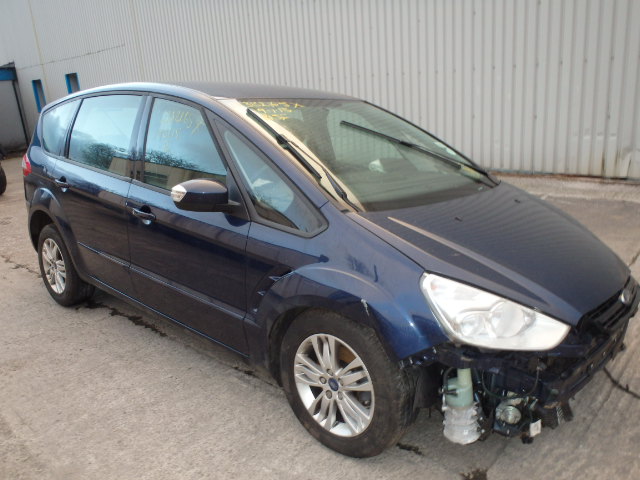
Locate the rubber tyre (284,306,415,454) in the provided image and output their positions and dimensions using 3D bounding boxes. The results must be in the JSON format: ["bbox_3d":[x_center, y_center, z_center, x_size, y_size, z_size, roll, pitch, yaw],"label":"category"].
[{"bbox_3d":[0.123,0.595,2.267,0.656,0.656,0.225,11,17,41],"label":"rubber tyre"}]

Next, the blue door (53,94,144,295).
[{"bbox_3d":[-1.485,-0.324,3.524,1.080,1.260,0.260,11,15,41],"label":"blue door"}]

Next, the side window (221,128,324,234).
[{"bbox_3d":[-0.256,-0.286,2.405,0.840,0.470,0.100,10,1,37],"label":"side window"}]

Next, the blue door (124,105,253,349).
[{"bbox_3d":[-0.684,-0.159,2.827,1.150,1.260,0.260,11,15,41],"label":"blue door"}]

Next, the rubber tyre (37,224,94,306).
[{"bbox_3d":[-2.001,0.183,4.122,0.656,0.656,0.225,11,17,41],"label":"rubber tyre"}]

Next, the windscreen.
[{"bbox_3d":[0.250,-0.563,2.985,1.480,0.170,1.200,-14,46,-47],"label":"windscreen"}]

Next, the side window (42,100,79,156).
[{"bbox_3d":[-1.980,-0.850,3.886,0.100,0.420,0.600,13,0,-45],"label":"side window"}]

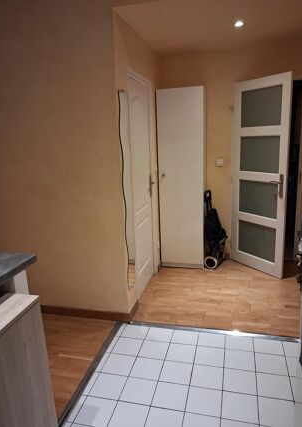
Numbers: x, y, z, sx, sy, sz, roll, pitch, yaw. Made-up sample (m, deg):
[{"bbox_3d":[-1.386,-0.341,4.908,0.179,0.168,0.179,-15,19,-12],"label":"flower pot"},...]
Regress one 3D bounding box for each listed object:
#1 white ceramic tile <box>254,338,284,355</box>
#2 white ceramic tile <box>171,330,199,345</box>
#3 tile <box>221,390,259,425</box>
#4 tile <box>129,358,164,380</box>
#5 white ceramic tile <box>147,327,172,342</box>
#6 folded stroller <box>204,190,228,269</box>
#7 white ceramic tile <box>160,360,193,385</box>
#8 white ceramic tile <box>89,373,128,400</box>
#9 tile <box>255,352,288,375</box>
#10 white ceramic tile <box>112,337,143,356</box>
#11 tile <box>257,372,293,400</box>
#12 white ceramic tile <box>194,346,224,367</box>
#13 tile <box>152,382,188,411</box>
[{"bbox_3d":[0.867,0.987,2.465,0.200,0.010,0.174,1,15,14],"label":"white ceramic tile"},{"bbox_3d":[0.272,0.975,2.619,0.200,0.010,0.174,1,15,14],"label":"white ceramic tile"},{"bbox_3d":[0.517,1.125,1.936,0.200,0.010,0.200,1,15,14],"label":"tile"},{"bbox_3d":[-0.026,1.063,2.280,0.201,0.010,0.201,1,15,14],"label":"tile"},{"bbox_3d":[0.071,0.961,2.642,0.200,0.010,0.175,1,15,14],"label":"white ceramic tile"},{"bbox_3d":[0.764,0.156,3.872,0.225,0.905,0.310,3,15,21],"label":"folded stroller"},{"bbox_3d":[0.174,1.075,2.247,0.200,0.010,0.200,1,15,14],"label":"white ceramic tile"},{"bbox_3d":[-0.274,1.119,2.157,0.200,0.010,0.200,1,15,14],"label":"white ceramic tile"},{"bbox_3d":[0.814,1.027,2.268,0.201,0.010,0.201,1,15,14],"label":"tile"},{"bbox_3d":[-0.172,1.016,2.542,0.200,0.010,0.200,1,15,14],"label":"white ceramic tile"},{"bbox_3d":[0.763,1.078,2.077,0.200,0.010,0.200,1,15,14],"label":"tile"},{"bbox_3d":[0.419,1.018,2.366,0.200,0.010,0.200,1,15,14],"label":"white ceramic tile"},{"bbox_3d":[0.124,1.115,2.035,0.200,0.010,0.200,1,15,14],"label":"tile"}]

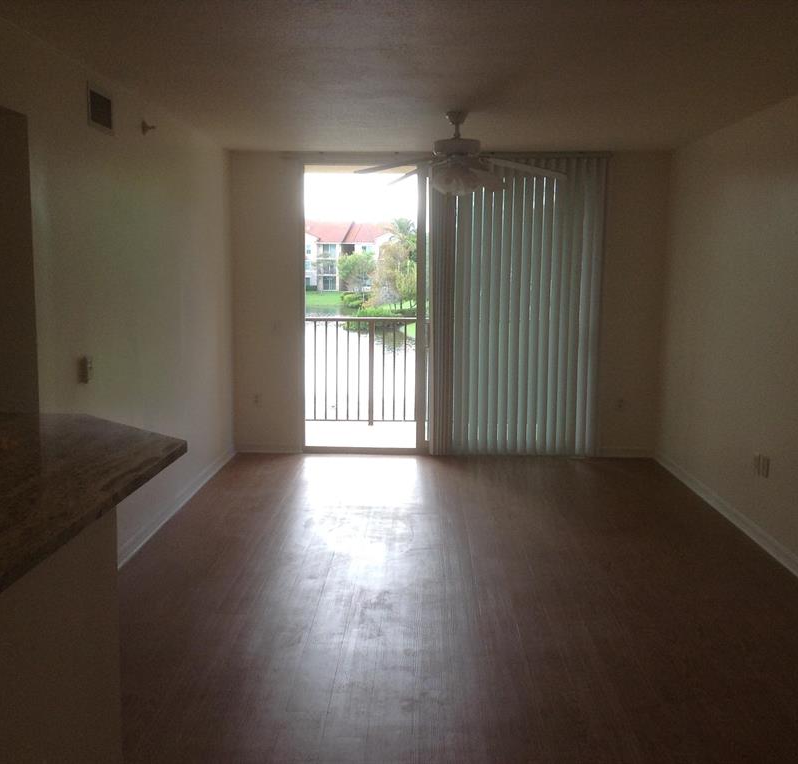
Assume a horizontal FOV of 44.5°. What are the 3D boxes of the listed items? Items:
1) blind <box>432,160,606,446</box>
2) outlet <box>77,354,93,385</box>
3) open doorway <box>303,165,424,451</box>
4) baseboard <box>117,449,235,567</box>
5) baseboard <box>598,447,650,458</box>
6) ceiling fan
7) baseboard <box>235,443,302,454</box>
[{"bbox_3d":[0.911,-0.594,7.735,1.390,2.404,0.110,1,7,1],"label":"blind"},{"bbox_3d":[-1.435,-0.052,4.459,0.020,0.117,0.140,1,7,1],"label":"outlet"},{"bbox_3d":[-0.283,-0.574,7.887,0.985,2.308,0.130,1,7,1],"label":"open doorway"},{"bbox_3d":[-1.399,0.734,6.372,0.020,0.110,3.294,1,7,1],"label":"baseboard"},{"bbox_3d":[1.844,0.567,7.936,0.470,0.105,0.020,1,7,1],"label":"baseboard"},{"bbox_3d":[0.346,-1.335,5.672,1.290,0.467,1.290,1,7,1],"label":"ceiling fan"},{"bbox_3d":[-1.071,0.536,8.004,0.562,0.105,0.020,1,7,1],"label":"baseboard"}]

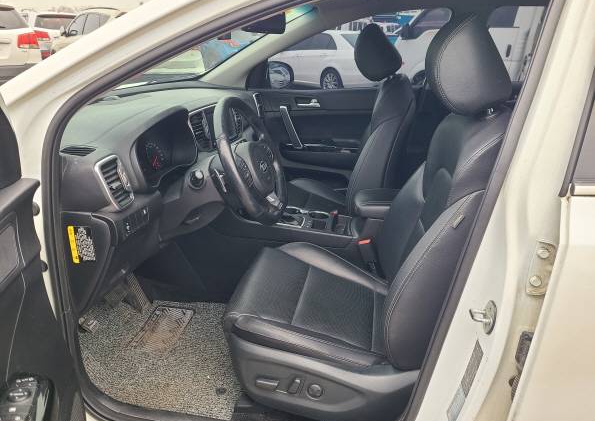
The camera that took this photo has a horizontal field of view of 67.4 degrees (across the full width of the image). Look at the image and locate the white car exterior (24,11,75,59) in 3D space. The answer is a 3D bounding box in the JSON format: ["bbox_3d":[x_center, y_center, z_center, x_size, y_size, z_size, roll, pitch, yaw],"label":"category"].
[{"bbox_3d":[-7.919,-5.307,14.041,1.860,1.690,4.600,-15,27,-35],"label":"white car exterior"}]

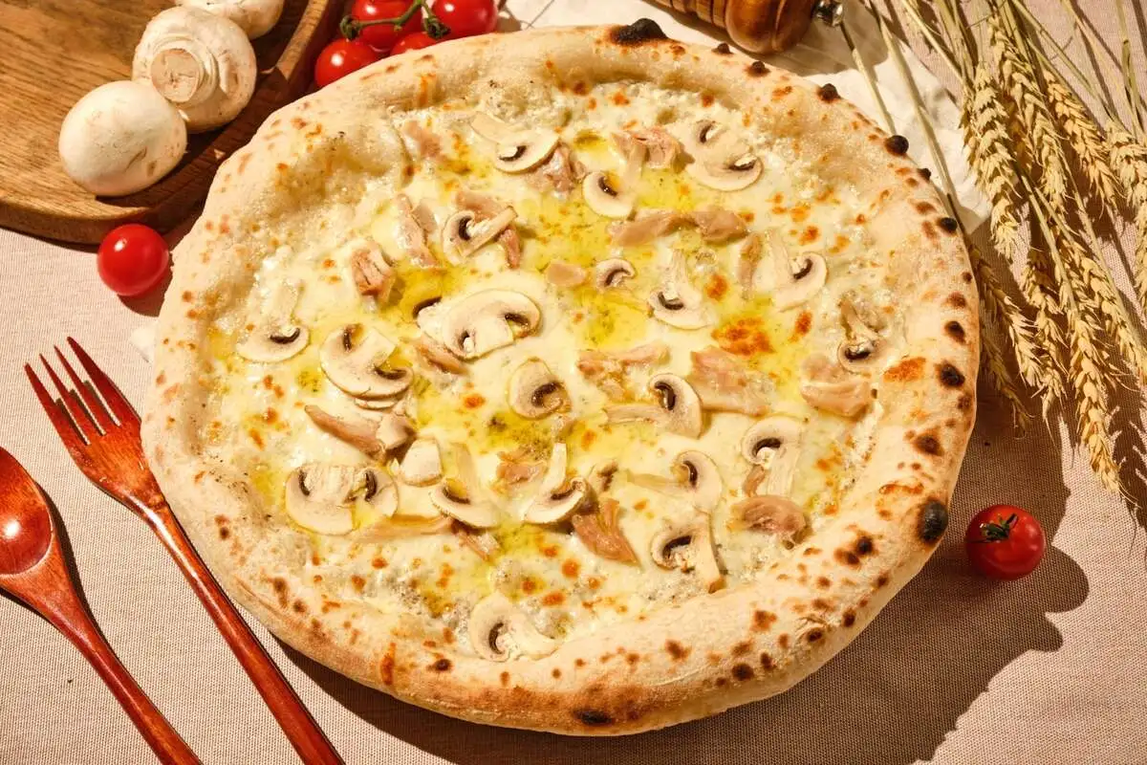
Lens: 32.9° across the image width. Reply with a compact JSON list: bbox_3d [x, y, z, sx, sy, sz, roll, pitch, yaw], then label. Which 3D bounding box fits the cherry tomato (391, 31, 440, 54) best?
[{"bbox_3d":[-0.065,-0.135,0.824,0.028,0.027,0.028,0,62,2],"label":"cherry tomato"}]

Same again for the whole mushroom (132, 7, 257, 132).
[{"bbox_3d":[-0.155,-0.128,0.795,0.051,0.042,0.051,0,105,17],"label":"whole mushroom"}]

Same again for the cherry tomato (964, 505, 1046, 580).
[{"bbox_3d":[0.158,0.059,0.712,0.029,0.026,0.029,0,62,2],"label":"cherry tomato"}]

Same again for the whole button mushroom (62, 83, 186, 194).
[{"bbox_3d":[-0.182,-0.099,0.783,0.051,0.043,0.051,0,62,2],"label":"whole button mushroom"}]

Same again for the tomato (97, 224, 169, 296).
[{"bbox_3d":[-0.177,-0.049,0.782,0.029,0.028,0.029,0,62,2],"label":"tomato"}]

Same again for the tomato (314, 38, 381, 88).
[{"bbox_3d":[-0.095,-0.132,0.824,0.028,0.027,0.028,0,62,2],"label":"tomato"}]

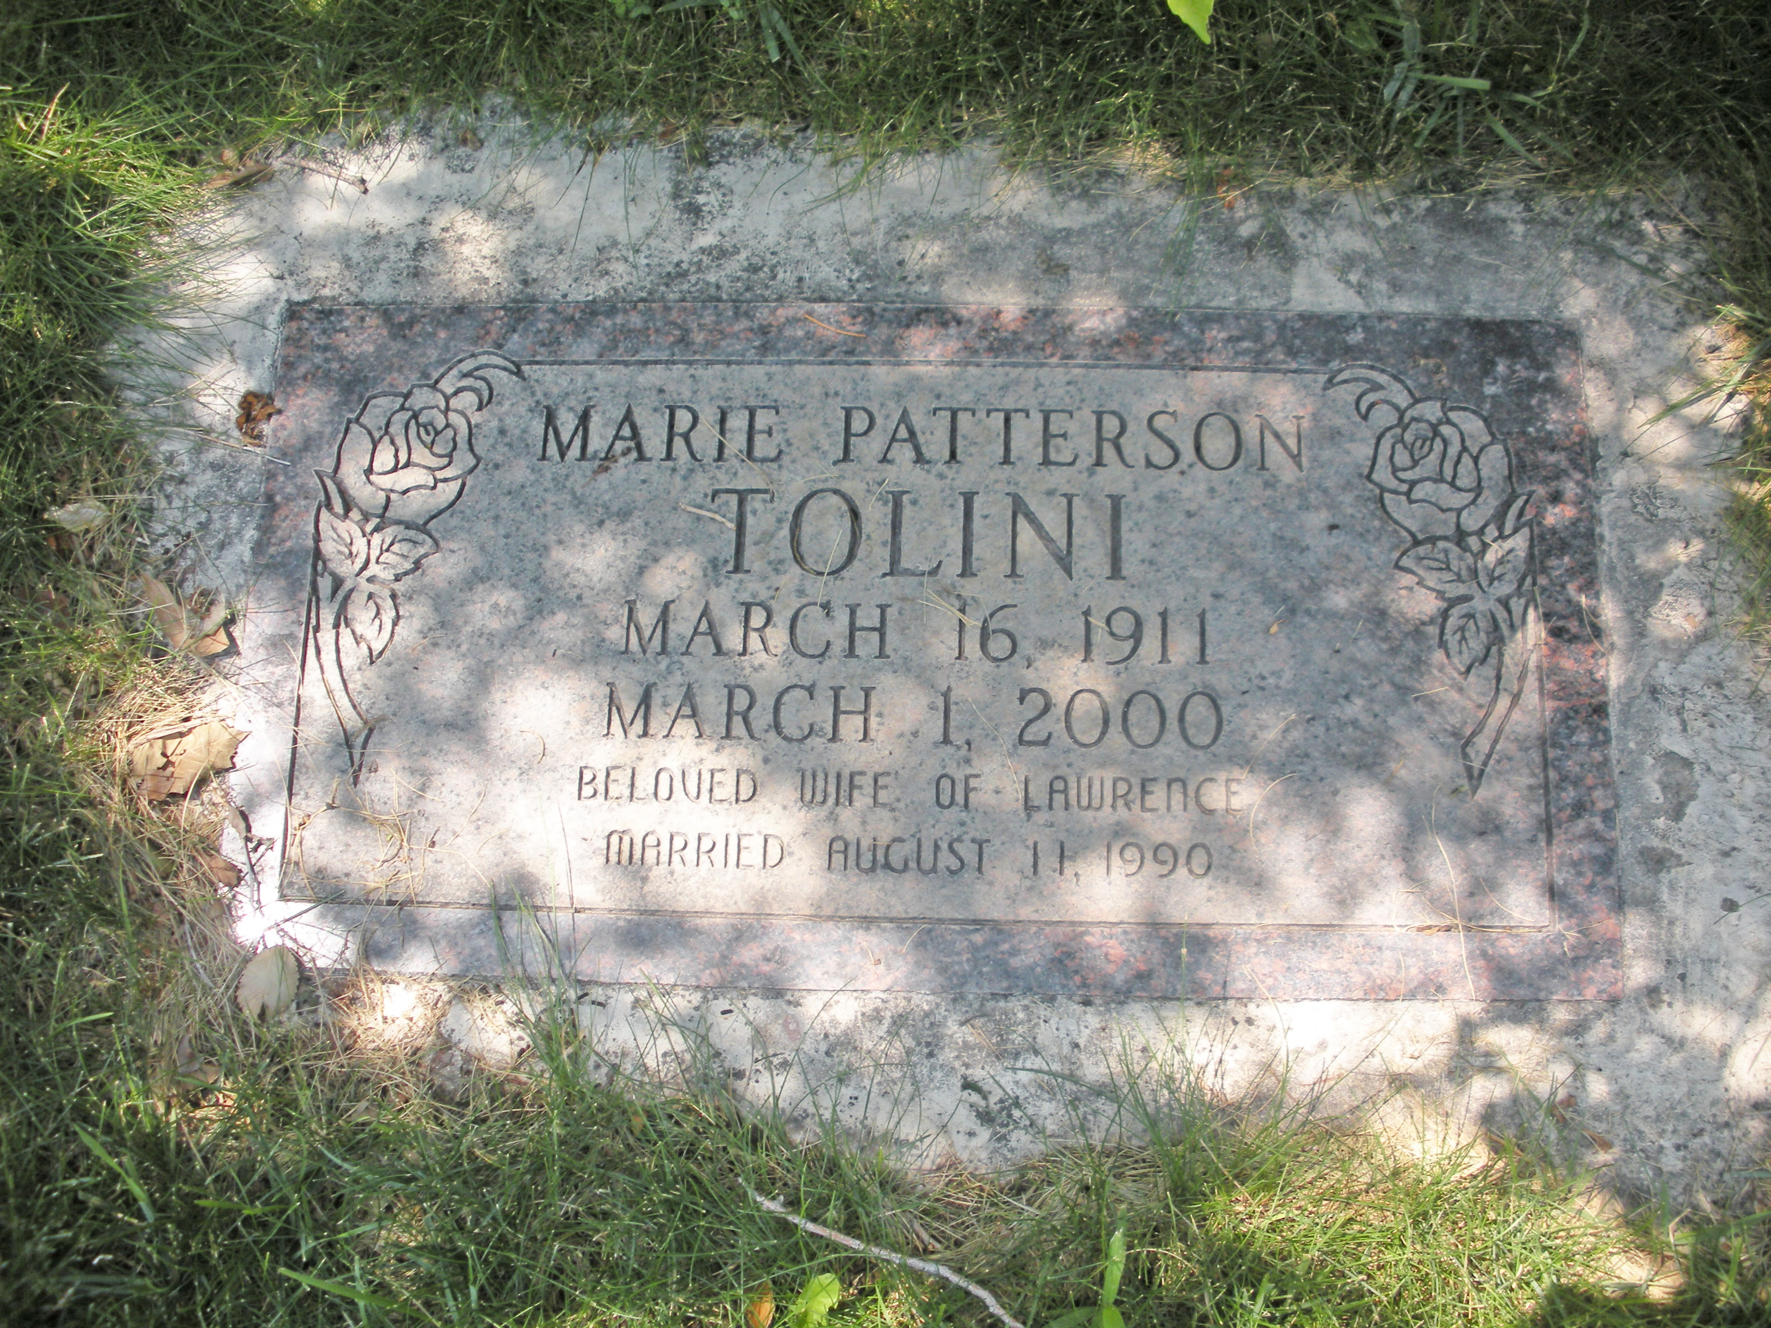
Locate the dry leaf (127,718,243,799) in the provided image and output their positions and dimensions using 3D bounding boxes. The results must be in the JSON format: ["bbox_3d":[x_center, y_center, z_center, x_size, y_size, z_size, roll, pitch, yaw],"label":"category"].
[{"bbox_3d":[-0.308,0.043,0.794,0.048,0.014,0.027,-18,78,-3],"label":"dry leaf"}]

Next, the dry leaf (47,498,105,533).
[{"bbox_3d":[-0.372,-0.067,0.823,0.024,0.008,0.014,-22,78,-4],"label":"dry leaf"}]

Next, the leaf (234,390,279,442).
[{"bbox_3d":[-0.292,-0.114,0.830,0.019,0.012,0.022,14,78,4],"label":"leaf"}]

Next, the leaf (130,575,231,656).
[{"bbox_3d":[-0.315,-0.023,0.807,0.033,0.018,0.042,-12,77,-2],"label":"leaf"}]

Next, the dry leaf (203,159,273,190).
[{"bbox_3d":[-0.310,-0.234,0.857,0.032,0.012,0.013,-4,77,0],"label":"dry leaf"}]

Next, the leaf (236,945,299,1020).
[{"bbox_3d":[-0.267,0.138,0.774,0.026,0.010,0.029,-12,77,-1],"label":"leaf"}]

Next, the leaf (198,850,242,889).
[{"bbox_3d":[-0.294,0.090,0.786,0.023,0.008,0.008,29,80,7],"label":"leaf"}]

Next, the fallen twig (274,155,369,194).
[{"bbox_3d":[-0.270,-0.236,0.860,0.047,0.006,0.009,18,78,5],"label":"fallen twig"}]

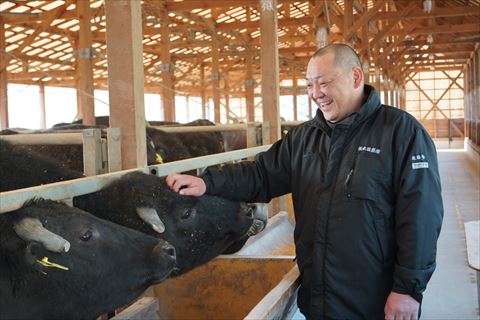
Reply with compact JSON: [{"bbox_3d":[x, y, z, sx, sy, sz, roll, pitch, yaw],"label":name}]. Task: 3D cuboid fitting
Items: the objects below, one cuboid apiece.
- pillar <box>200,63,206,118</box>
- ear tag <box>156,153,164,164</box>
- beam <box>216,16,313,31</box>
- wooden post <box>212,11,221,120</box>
[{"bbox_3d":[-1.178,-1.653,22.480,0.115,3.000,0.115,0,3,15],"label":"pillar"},{"bbox_3d":[-0.453,-0.009,3.950,0.055,0.075,0.012,-34,7,-27],"label":"ear tag"},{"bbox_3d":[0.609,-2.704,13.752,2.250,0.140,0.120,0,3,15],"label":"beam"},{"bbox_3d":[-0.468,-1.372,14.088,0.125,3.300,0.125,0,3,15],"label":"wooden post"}]

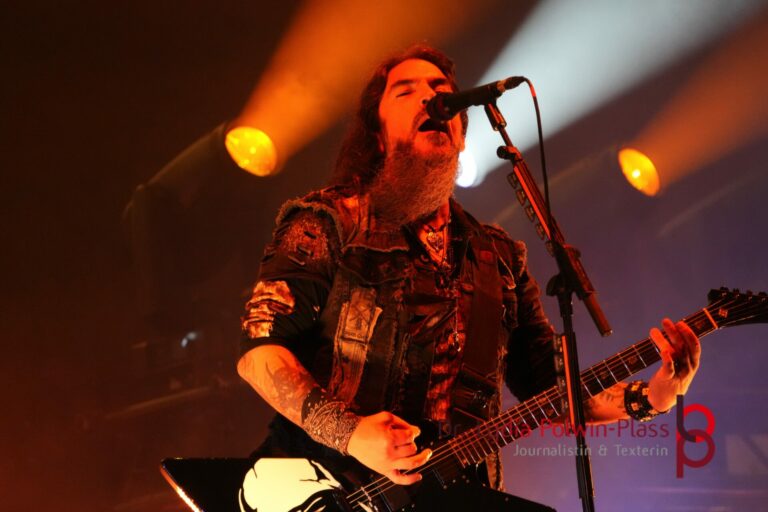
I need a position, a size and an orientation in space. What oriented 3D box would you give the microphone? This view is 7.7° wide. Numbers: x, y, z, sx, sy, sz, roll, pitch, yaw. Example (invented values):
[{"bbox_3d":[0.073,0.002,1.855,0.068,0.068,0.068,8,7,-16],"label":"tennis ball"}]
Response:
[{"bbox_3d":[0.155,-0.265,9.620,0.195,0.050,0.050,-19,-17,35],"label":"microphone"}]

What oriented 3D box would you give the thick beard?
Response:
[{"bbox_3d":[0.049,-0.124,9.750,0.125,0.145,0.110,1,-13,-23],"label":"thick beard"}]

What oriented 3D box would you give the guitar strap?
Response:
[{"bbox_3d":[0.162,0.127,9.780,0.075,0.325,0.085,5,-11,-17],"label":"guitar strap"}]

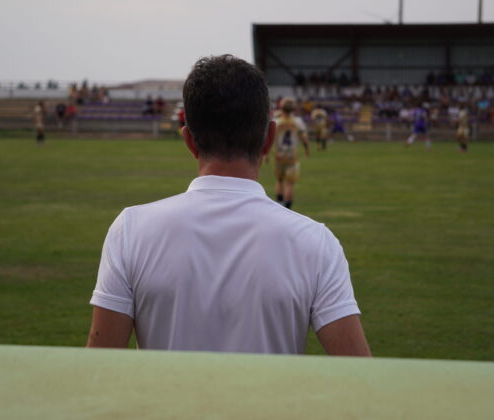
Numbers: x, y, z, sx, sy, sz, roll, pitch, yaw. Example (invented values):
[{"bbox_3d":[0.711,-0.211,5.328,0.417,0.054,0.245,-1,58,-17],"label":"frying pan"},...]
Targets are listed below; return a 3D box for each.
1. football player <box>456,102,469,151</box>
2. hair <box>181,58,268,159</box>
[{"bbox_3d":[7.584,-2.904,50.500,0.440,1.760,0.480,-1,4,-18],"label":"football player"},{"bbox_3d":[-0.039,-0.192,2.720,0.166,0.205,0.195,0,4,0],"label":"hair"}]

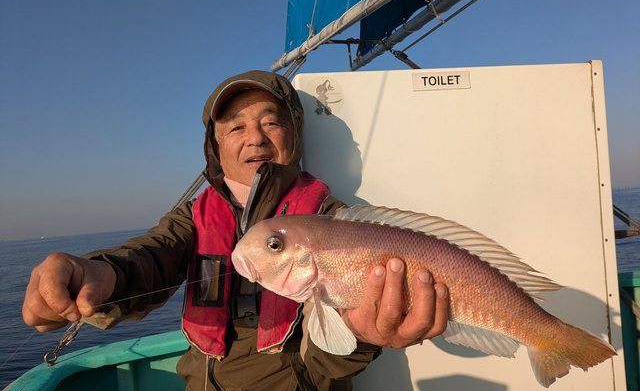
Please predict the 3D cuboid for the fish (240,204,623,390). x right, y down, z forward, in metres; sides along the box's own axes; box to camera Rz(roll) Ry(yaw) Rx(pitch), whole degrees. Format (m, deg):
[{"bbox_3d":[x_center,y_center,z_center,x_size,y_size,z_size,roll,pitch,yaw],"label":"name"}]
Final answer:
[{"bbox_3d":[0.118,0.115,0.510,0.436,0.180,0.065,17,0,0],"label":"fish"}]

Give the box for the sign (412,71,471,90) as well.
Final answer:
[{"bbox_3d":[0.308,-0.288,1.170,0.146,0.045,0.006,-2,-3,-5],"label":"sign"}]

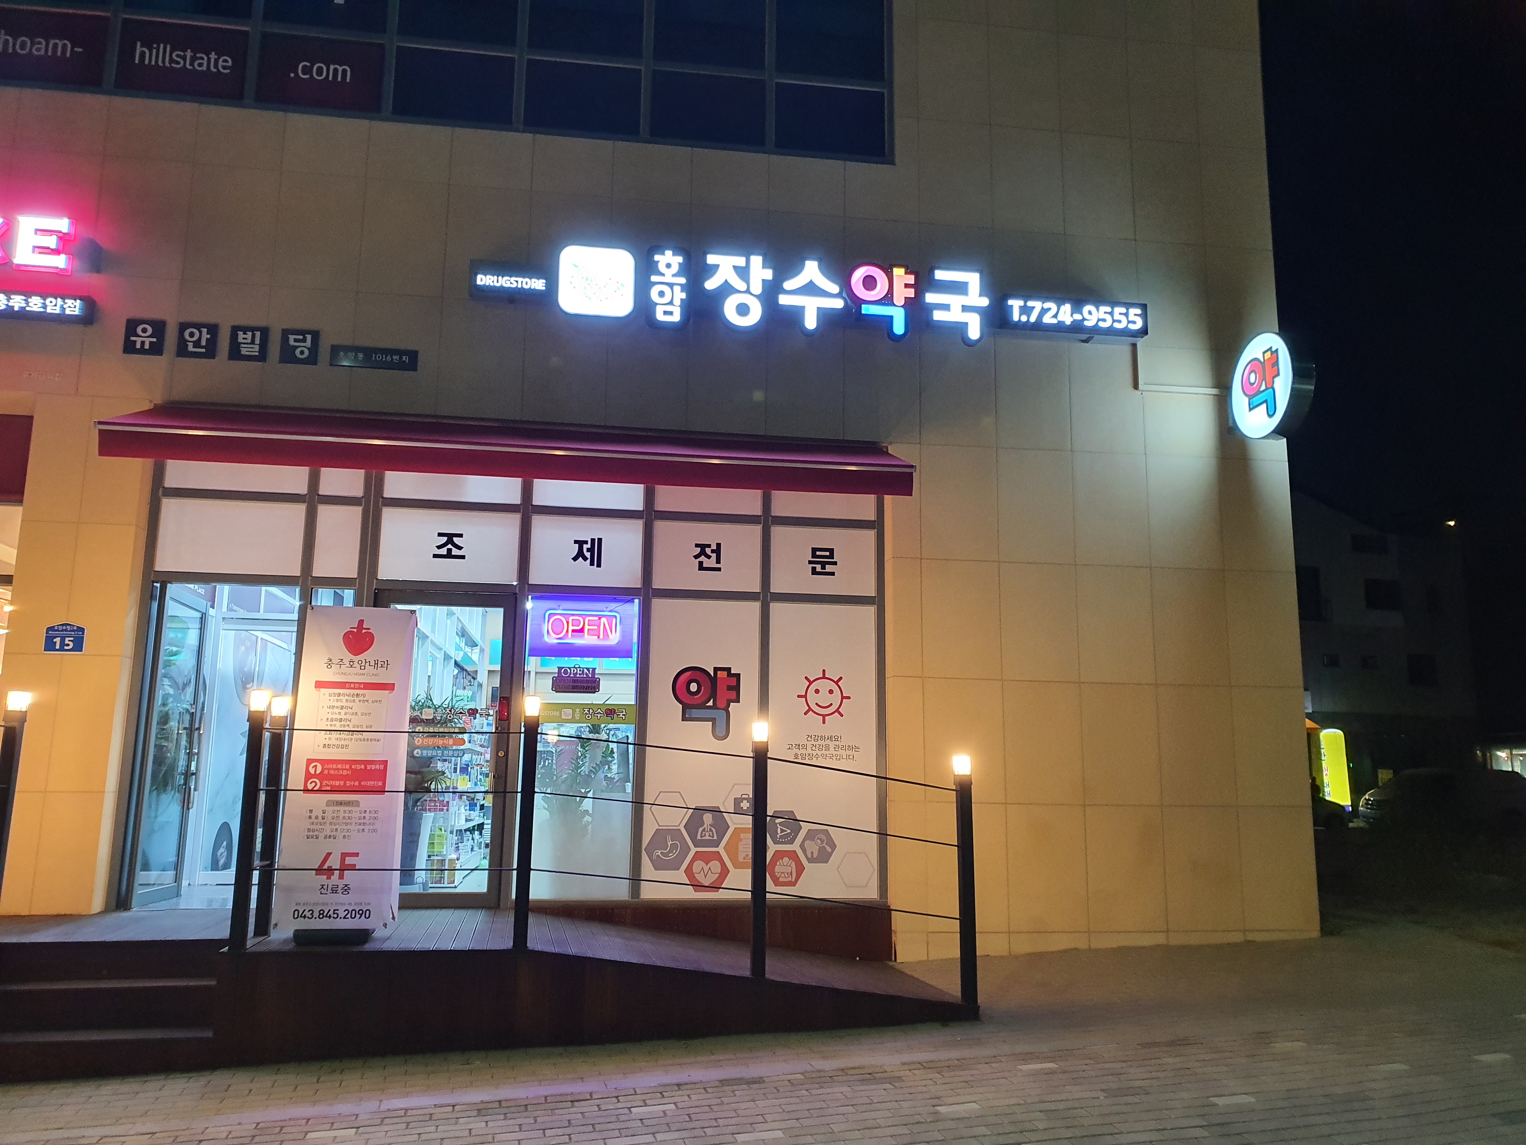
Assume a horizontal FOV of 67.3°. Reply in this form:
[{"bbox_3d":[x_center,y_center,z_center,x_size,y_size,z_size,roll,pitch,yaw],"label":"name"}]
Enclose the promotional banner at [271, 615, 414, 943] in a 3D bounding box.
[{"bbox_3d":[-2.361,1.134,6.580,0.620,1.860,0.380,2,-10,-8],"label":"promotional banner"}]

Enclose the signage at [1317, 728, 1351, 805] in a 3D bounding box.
[{"bbox_3d":[17.761,6.333,35.500,0.760,2.850,0.780,2,-10,-8],"label":"signage"}]

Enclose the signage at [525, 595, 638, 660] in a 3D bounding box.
[{"bbox_3d":[-1.312,0.400,8.306,0.770,0.450,0.060,2,-10,-8],"label":"signage"}]

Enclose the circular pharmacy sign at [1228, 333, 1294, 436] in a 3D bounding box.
[{"bbox_3d":[3.846,-1.397,8.648,0.180,0.800,0.800,2,-10,-8],"label":"circular pharmacy sign"}]

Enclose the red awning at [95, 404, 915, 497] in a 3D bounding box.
[{"bbox_3d":[-1.614,-0.844,7.951,5.320,0.600,0.800,2,-10,-8],"label":"red awning"}]

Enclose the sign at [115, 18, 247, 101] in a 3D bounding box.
[{"bbox_3d":[-4.233,-3.748,8.374,0.900,0.580,0.040,2,-10,-8],"label":"sign"}]

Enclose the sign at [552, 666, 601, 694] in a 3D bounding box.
[{"bbox_3d":[-1.359,0.779,8.389,0.365,0.215,0.020,2,-10,-8],"label":"sign"}]

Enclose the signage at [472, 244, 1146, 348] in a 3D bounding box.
[{"bbox_3d":[0.438,-2.095,8.786,5.240,0.630,0.170,2,-10,-8],"label":"signage"}]

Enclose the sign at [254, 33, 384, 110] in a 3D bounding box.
[{"bbox_3d":[-3.273,-3.709,8.507,0.900,0.580,0.040,2,-10,-8],"label":"sign"}]

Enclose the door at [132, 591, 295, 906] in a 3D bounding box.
[{"bbox_3d":[-3.703,1.150,7.761,0.950,2.150,0.100,2,-10,-8],"label":"door"}]

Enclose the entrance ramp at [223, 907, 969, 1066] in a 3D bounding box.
[{"bbox_3d":[-0.908,2.466,7.035,3.980,0.560,1.780,2,-10,-8],"label":"entrance ramp"}]

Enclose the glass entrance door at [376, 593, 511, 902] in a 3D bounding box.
[{"bbox_3d":[-2.252,1.206,7.952,0.950,2.160,0.100,2,-10,-8],"label":"glass entrance door"}]

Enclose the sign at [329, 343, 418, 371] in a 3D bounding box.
[{"bbox_3d":[-2.816,-1.552,8.293,0.615,0.160,0.035,2,-10,-8],"label":"sign"}]

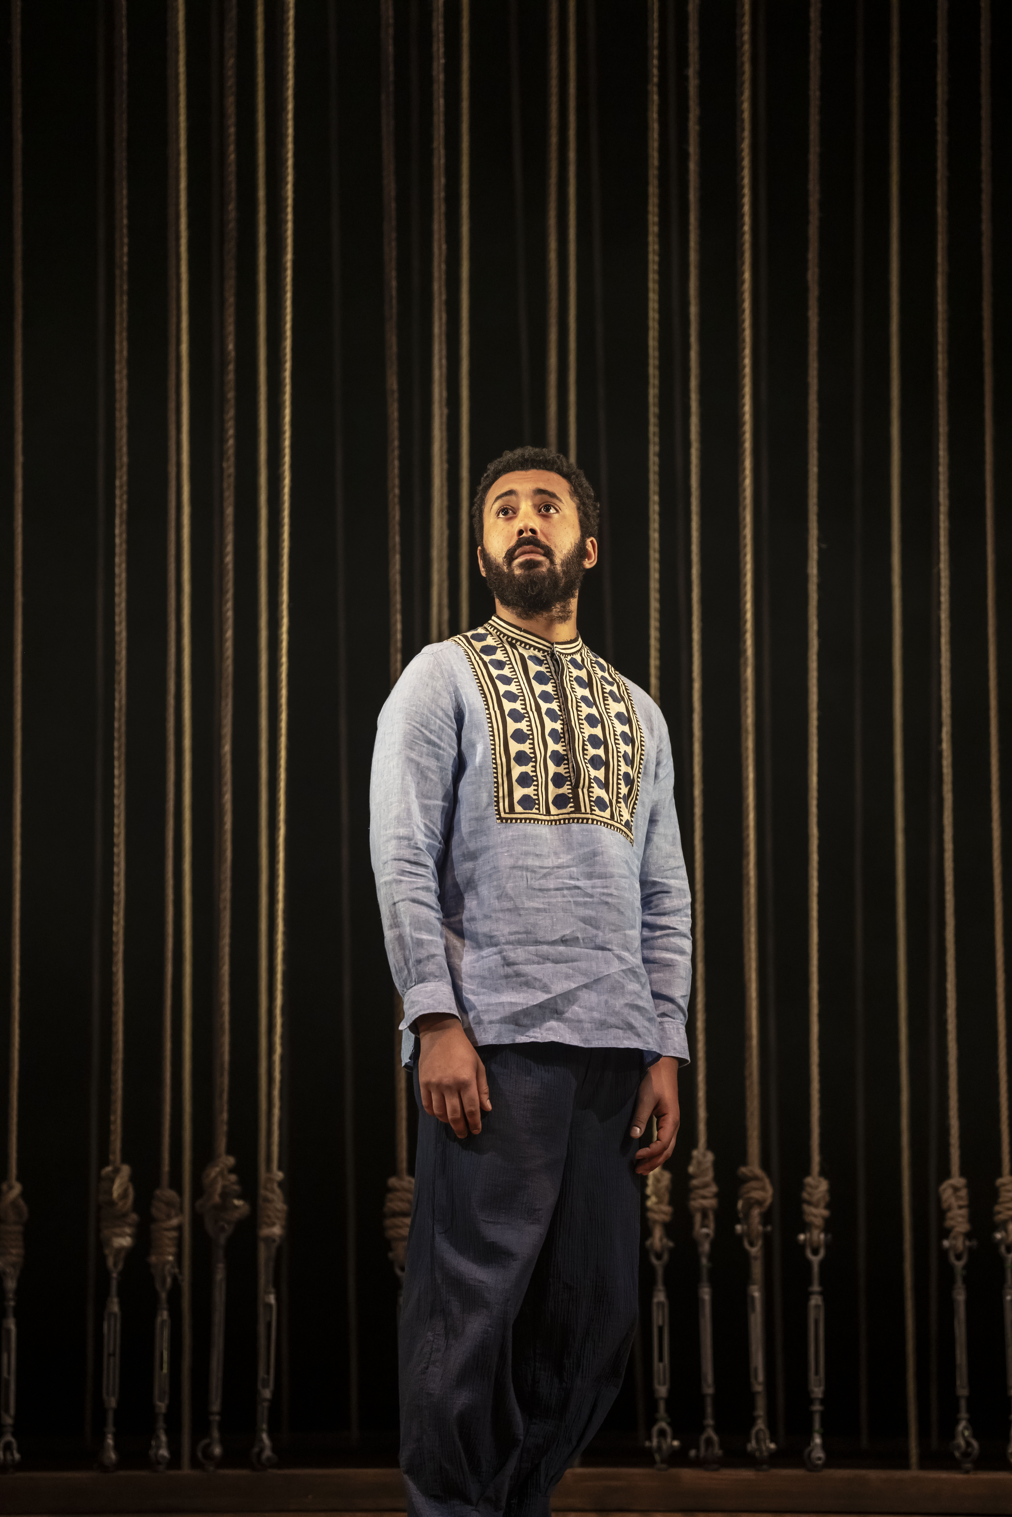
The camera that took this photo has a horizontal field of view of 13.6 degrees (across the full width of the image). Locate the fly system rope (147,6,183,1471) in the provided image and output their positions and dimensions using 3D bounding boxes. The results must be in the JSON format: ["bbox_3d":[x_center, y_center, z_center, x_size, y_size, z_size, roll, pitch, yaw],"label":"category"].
[{"bbox_3d":[-0.654,-0.068,8.245,0.062,2.859,0.060,0,-6,0],"label":"fly system rope"}]

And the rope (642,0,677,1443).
[{"bbox_3d":[0.295,-0.069,8.244,0.062,2.857,0.060,0,-6,0],"label":"rope"}]

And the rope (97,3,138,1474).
[{"bbox_3d":[-0.756,-0.068,8.245,0.068,2.859,0.060,0,-6,0],"label":"rope"}]

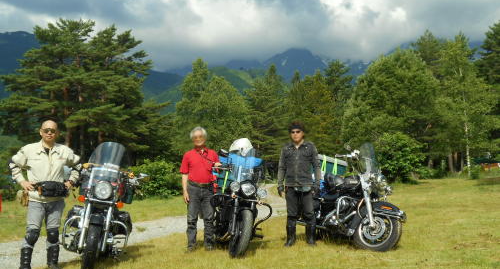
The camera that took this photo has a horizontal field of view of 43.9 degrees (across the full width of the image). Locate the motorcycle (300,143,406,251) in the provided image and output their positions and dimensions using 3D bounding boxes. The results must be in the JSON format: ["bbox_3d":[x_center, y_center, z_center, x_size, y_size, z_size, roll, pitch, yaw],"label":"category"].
[{"bbox_3d":[1.370,0.880,9.400,0.950,1.500,2.350,0,0,-32],"label":"motorcycle"}]

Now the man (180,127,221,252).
[{"bbox_3d":[-0.678,0.762,8.600,0.570,1.700,0.380,0,0,-6],"label":"man"}]

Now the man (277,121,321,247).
[{"bbox_3d":[0.687,0.708,8.800,0.620,1.760,0.360,0,0,3],"label":"man"}]

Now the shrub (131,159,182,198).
[{"bbox_3d":[-2.422,1.154,16.000,1.350,1.060,1.200,0,0,0],"label":"shrub"}]

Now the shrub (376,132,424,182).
[{"bbox_3d":[5.349,0.815,22.000,1.800,1.800,1.700,0,0,0],"label":"shrub"}]

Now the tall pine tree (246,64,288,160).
[{"bbox_3d":[0.873,-0.749,31.000,2.200,5.600,2.200,0,0,0],"label":"tall pine tree"}]

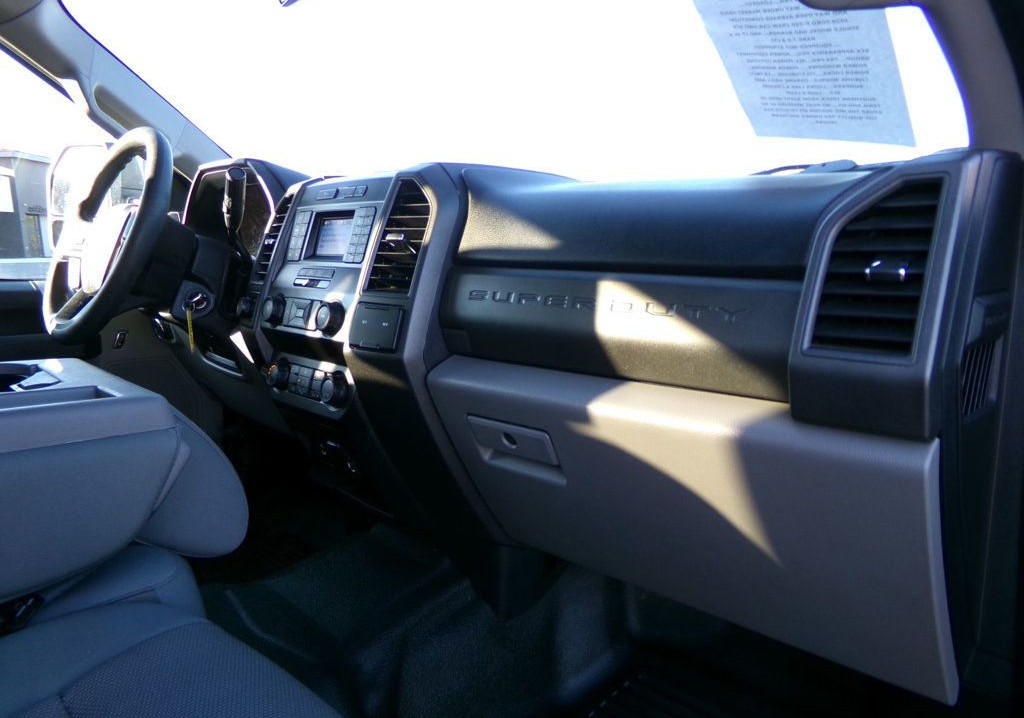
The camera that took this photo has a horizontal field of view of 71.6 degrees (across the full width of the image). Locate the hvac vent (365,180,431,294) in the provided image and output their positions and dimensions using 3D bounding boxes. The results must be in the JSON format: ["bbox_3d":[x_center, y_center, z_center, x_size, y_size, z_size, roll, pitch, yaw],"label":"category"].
[{"bbox_3d":[-0.135,-0.156,0.902,0.070,0.159,0.036,6,-16,32],"label":"hvac vent"}]

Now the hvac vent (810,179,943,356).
[{"bbox_3d":[0.269,-0.069,0.521,0.065,0.141,0.036,7,-17,38],"label":"hvac vent"}]

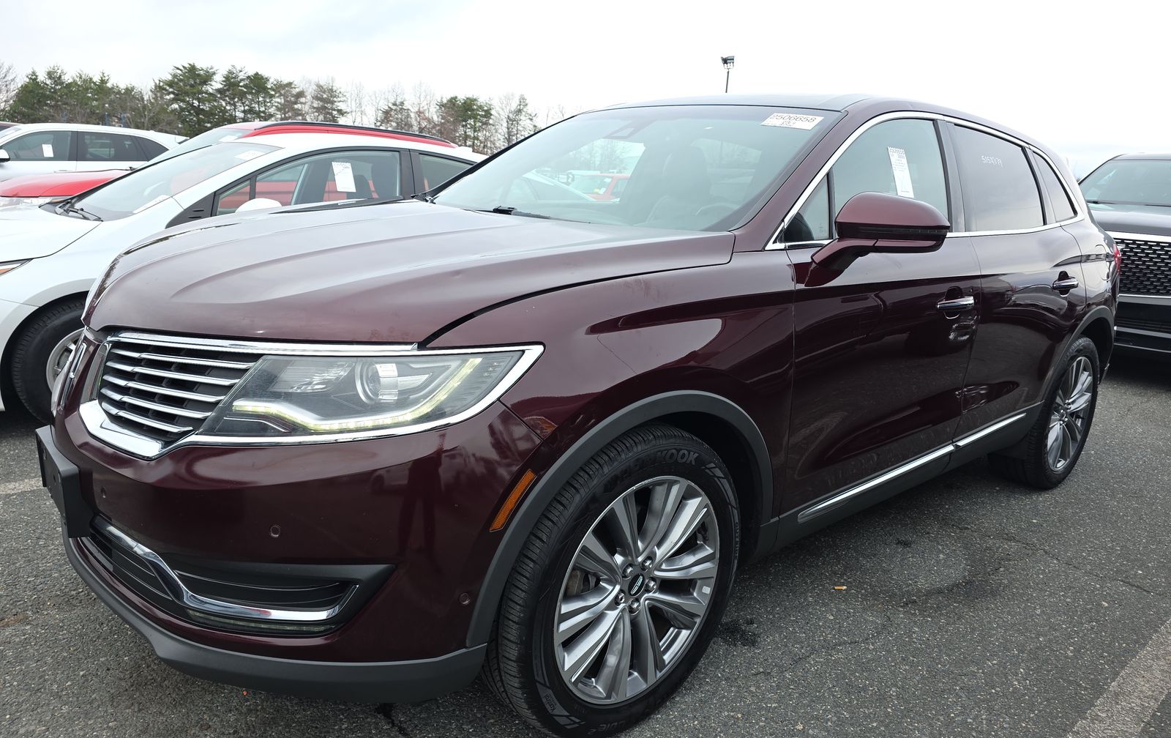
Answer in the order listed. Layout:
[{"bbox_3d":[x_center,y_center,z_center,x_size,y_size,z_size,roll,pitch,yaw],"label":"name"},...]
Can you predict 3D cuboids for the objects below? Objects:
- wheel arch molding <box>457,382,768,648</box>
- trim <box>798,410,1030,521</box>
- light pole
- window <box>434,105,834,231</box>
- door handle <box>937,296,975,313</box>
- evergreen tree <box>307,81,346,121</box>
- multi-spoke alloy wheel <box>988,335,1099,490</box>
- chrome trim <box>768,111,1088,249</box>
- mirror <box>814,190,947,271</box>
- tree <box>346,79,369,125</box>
[{"bbox_3d":[0.131,0.267,1.770,0.920,0.450,0.130,-8,16,-40],"label":"wheel arch molding"},{"bbox_3d":[1.209,0.300,2.696,1.640,0.065,0.040,-8,16,-40],"label":"trim"},{"bbox_3d":[9.971,-16.712,56.939,0.950,11.600,0.900,5,13,9],"label":"light pole"},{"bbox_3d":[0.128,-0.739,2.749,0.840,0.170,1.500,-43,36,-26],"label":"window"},{"bbox_3d":[1.230,-0.218,2.595,0.245,0.040,0.050,-8,16,-40],"label":"door handle"},{"bbox_3d":[-32.733,-29.251,98.844,5.200,14.000,5.200,-1,13,-18],"label":"evergreen tree"},{"bbox_3d":[2.214,0.178,3.742,0.740,0.740,0.250,-8,16,-40],"label":"multi-spoke alloy wheel"},{"bbox_3d":[1.385,-0.675,2.833,2.520,0.450,0.170,-8,16,-40],"label":"chrome trim"},{"bbox_3d":[0.786,-0.368,2.083,0.270,0.200,0.220,-8,16,-40],"label":"mirror"},{"bbox_3d":[-29.183,-29.421,99.905,3.800,14.100,3.800,-1,13,-16],"label":"tree"}]

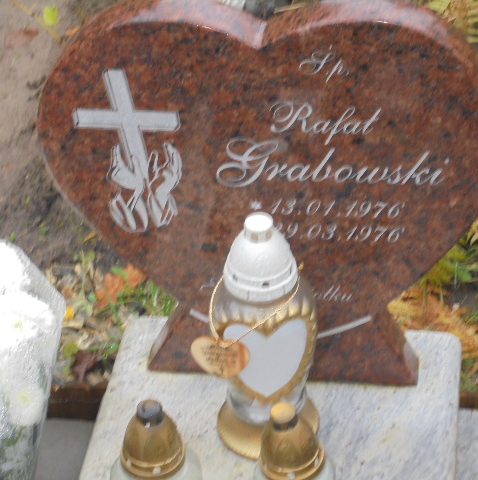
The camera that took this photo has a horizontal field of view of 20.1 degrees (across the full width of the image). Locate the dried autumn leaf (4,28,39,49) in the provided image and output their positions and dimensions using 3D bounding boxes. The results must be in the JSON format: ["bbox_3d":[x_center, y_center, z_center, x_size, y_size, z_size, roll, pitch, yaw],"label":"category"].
[{"bbox_3d":[-0.417,-0.384,2.574,0.052,0.012,0.076,11,43,18],"label":"dried autumn leaf"}]

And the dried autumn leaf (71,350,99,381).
[{"bbox_3d":[-0.220,0.177,1.897,0.035,0.020,0.058,14,44,21],"label":"dried autumn leaf"}]

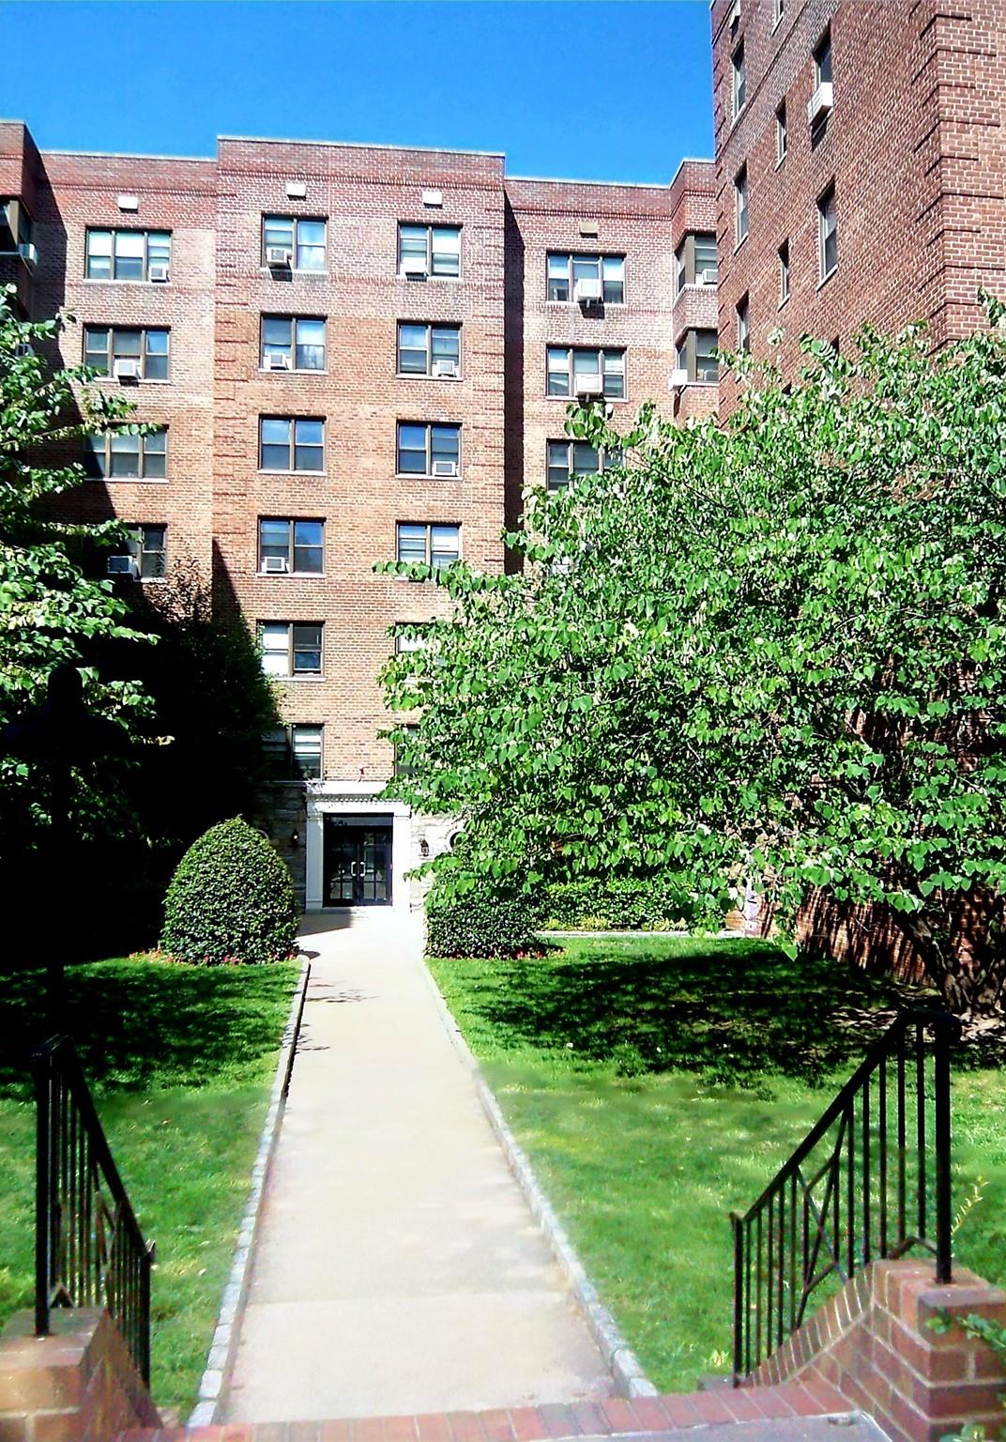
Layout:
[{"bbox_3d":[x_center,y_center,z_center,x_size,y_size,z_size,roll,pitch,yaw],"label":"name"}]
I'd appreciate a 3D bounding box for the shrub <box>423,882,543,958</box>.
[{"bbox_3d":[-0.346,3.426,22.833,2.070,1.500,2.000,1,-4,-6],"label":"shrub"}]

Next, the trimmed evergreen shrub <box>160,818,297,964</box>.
[{"bbox_3d":[-4.765,2.931,22.262,2.350,2.430,2.300,1,-4,-6],"label":"trimmed evergreen shrub"}]

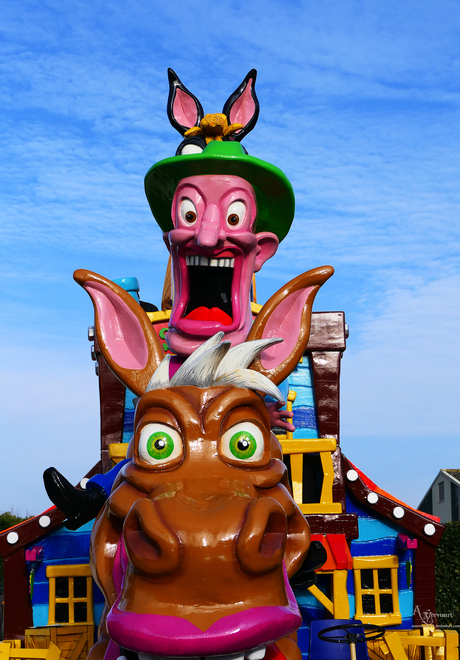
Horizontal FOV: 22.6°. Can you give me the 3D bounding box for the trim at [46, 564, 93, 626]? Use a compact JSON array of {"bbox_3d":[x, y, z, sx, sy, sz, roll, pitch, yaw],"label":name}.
[{"bbox_3d":[-1.290,2.153,9.300,0.388,0.522,0.100,-1,-7,0],"label":"trim"}]

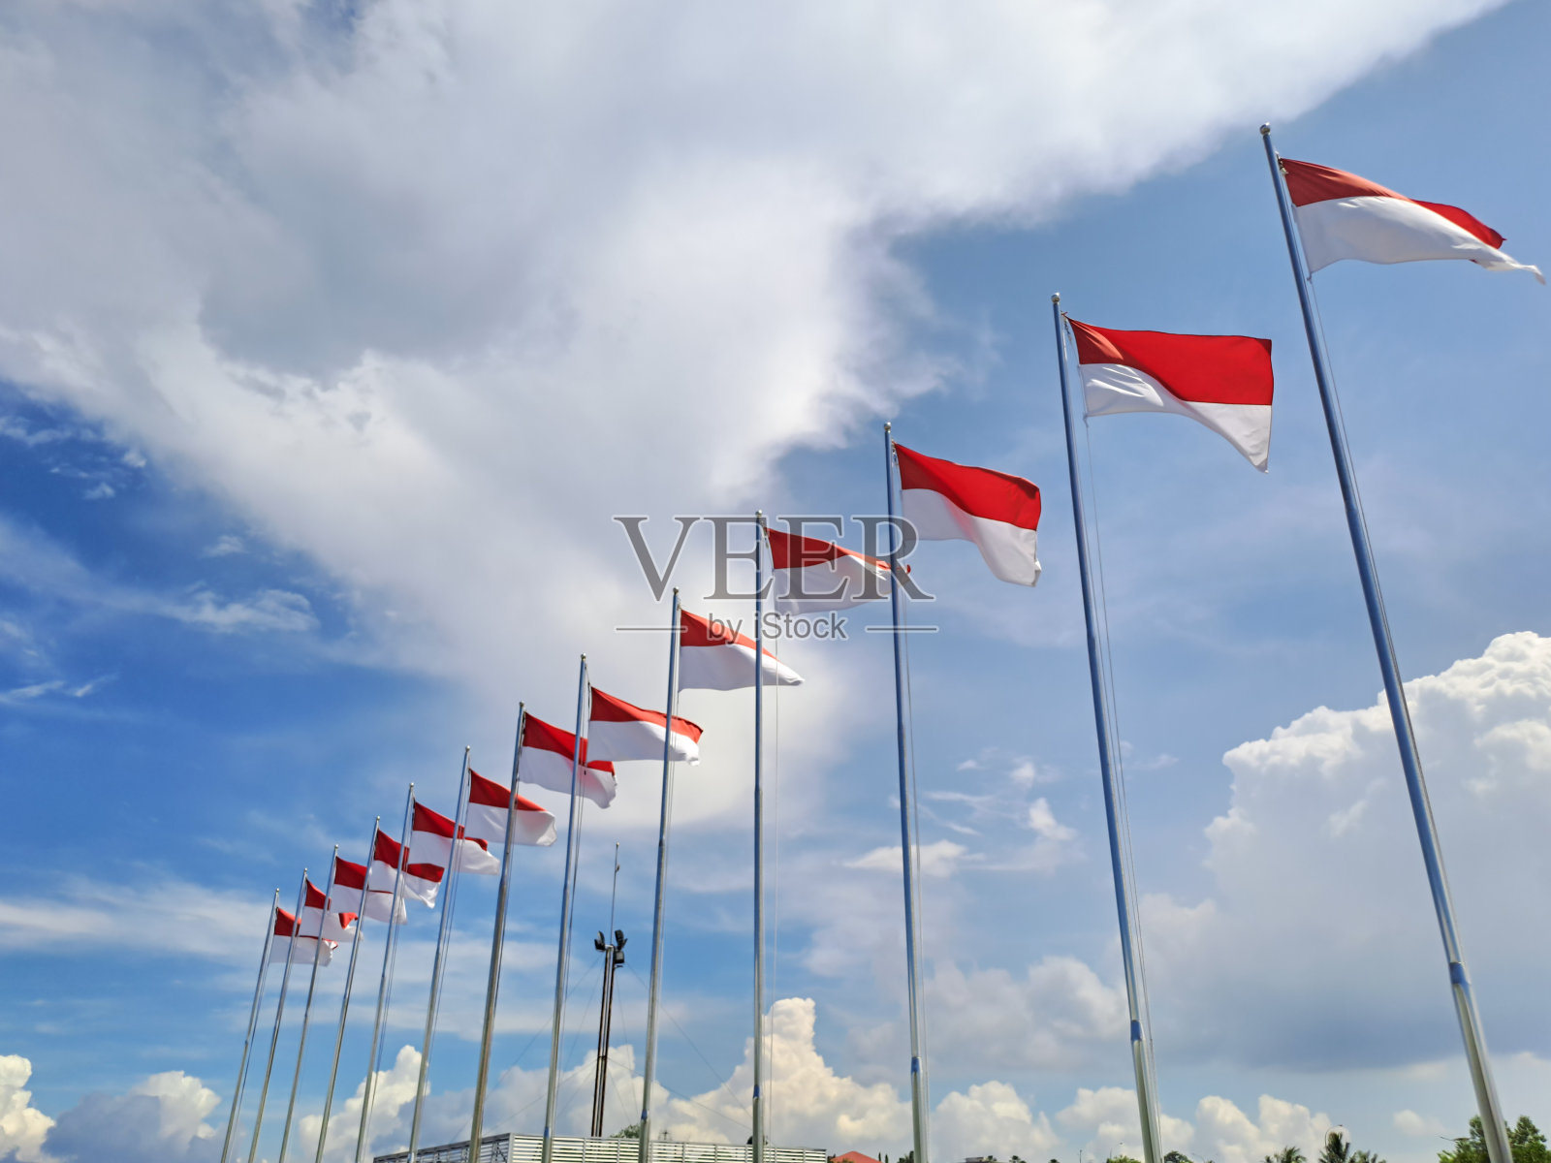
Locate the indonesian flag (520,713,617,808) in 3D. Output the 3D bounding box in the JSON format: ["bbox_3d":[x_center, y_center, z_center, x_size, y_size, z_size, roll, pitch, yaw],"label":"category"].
[{"bbox_3d":[-3.303,2.872,17.954,1.650,1.400,0.400,-4,-27,7],"label":"indonesian flag"}]

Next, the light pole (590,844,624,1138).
[{"bbox_3d":[-5.059,12.664,33.566,1.000,9.560,0.900,4,-27,-8],"label":"light pole"}]

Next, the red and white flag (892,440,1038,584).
[{"bbox_3d":[1.972,-0.697,11.272,1.440,1.760,0.330,-2,-29,3],"label":"red and white flag"}]

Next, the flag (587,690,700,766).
[{"bbox_3d":[-1.832,2.083,15.963,1.800,1.200,0.400,-4,-27,7],"label":"flag"}]

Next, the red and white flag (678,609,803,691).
[{"bbox_3d":[-0.443,0.856,14.443,1.600,1.200,0.330,-2,-29,3],"label":"red and white flag"}]

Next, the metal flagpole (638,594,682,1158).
[{"bbox_3d":[-1.296,3.958,12.758,0.090,8.800,0.090,-2,-29,3],"label":"metal flagpole"}]

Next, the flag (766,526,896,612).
[{"bbox_3d":[0.728,-0.168,12.877,1.640,1.130,0.330,-2,-29,3],"label":"flag"}]

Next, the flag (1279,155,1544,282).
[{"bbox_3d":[4.246,-2.424,7.556,1.580,1.150,0.400,-4,-27,7],"label":"flag"}]

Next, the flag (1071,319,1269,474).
[{"bbox_3d":[3.175,-1.521,9.109,1.700,1.400,0.400,-4,-27,7],"label":"flag"}]

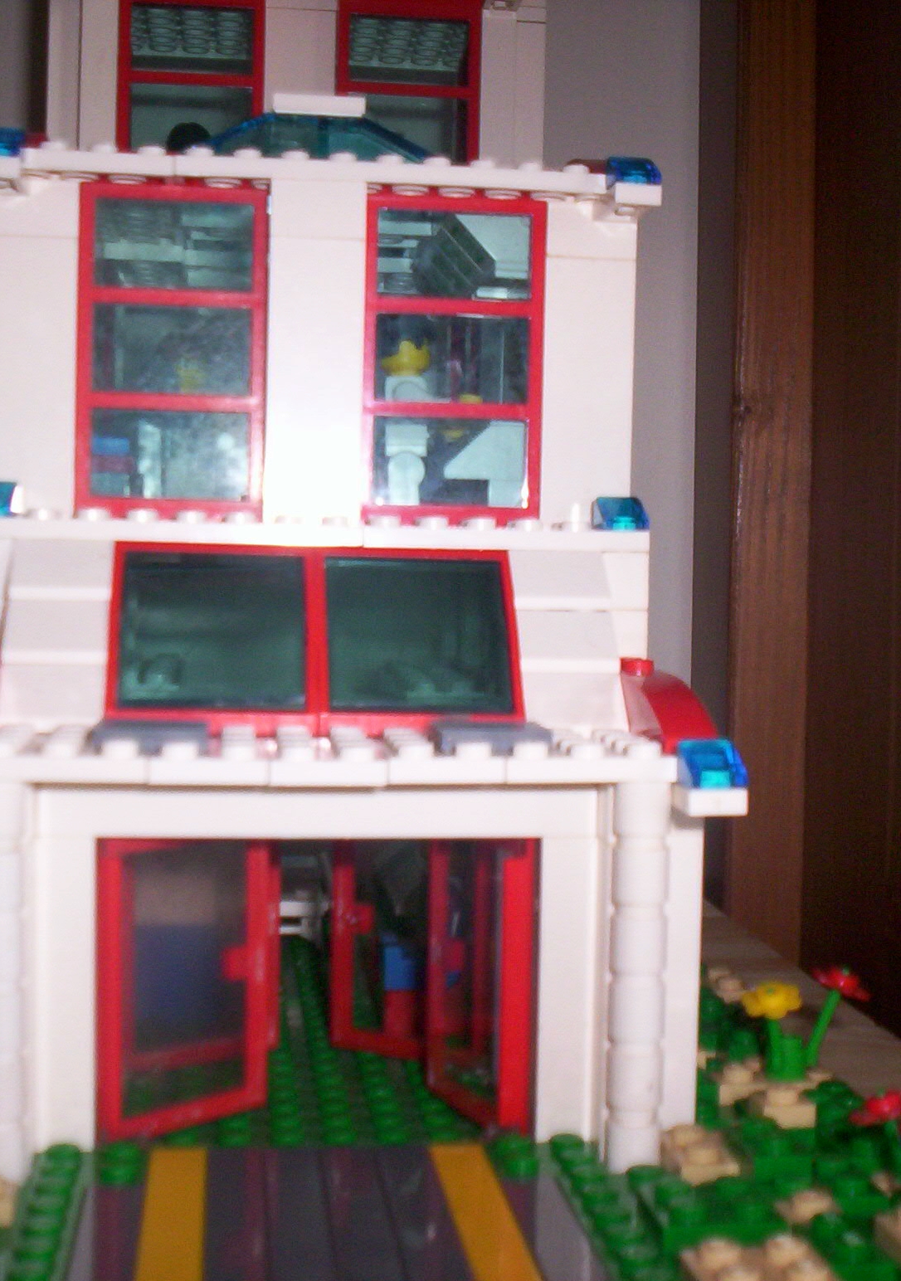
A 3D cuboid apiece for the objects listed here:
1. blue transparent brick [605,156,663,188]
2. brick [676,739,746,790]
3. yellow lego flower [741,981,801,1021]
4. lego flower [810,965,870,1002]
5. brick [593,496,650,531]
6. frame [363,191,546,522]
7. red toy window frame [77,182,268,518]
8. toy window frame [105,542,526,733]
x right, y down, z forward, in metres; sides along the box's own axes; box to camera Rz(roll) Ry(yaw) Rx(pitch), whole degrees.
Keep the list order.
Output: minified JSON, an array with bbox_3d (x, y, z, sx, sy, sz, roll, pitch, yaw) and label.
[{"bbox_3d":[0.031,-0.079,0.309,0.008,0.006,0.008,1,3,-7],"label":"blue transparent brick"},{"bbox_3d":[0.036,0.017,0.249,0.008,0.006,0.008,1,3,-7],"label":"brick"},{"bbox_3d":[0.051,0.057,0.288,0.010,0.004,0.010,-4,15,-6],"label":"yellow lego flower"},{"bbox_3d":[0.064,0.057,0.303,0.010,0.004,0.010,23,-7,0],"label":"lego flower"},{"bbox_3d":[0.029,-0.021,0.311,0.008,0.006,0.008,1,3,-7],"label":"brick"},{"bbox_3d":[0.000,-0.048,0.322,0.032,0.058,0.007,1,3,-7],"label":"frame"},{"bbox_3d":[-0.048,-0.049,0.317,0.032,0.058,0.008,1,3,-7],"label":"red toy window frame"},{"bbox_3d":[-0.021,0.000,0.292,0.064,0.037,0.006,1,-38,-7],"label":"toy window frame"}]

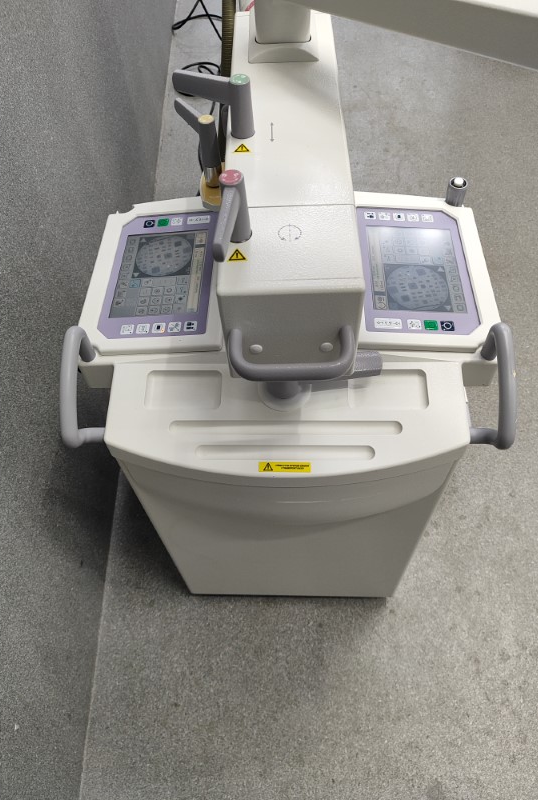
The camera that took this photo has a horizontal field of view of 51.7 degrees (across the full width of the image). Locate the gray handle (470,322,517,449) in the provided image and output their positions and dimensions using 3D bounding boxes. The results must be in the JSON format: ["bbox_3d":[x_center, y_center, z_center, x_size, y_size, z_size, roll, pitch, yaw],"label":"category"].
[{"bbox_3d":[0.345,-0.027,0.863,0.071,0.118,0.175,0,56,3],"label":"gray handle"}]

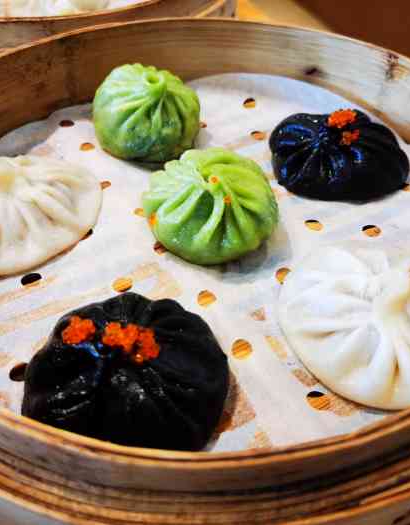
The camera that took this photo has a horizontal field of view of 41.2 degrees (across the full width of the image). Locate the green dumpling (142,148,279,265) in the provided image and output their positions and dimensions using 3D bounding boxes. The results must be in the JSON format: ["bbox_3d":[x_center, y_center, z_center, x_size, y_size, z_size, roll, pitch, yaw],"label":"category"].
[{"bbox_3d":[0.002,-0.023,0.191,0.047,0.026,0.048,-1,46,0],"label":"green dumpling"}]

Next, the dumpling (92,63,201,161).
[{"bbox_3d":[-0.025,-0.065,0.228,0.046,0.031,0.045,-1,46,0],"label":"dumpling"}]

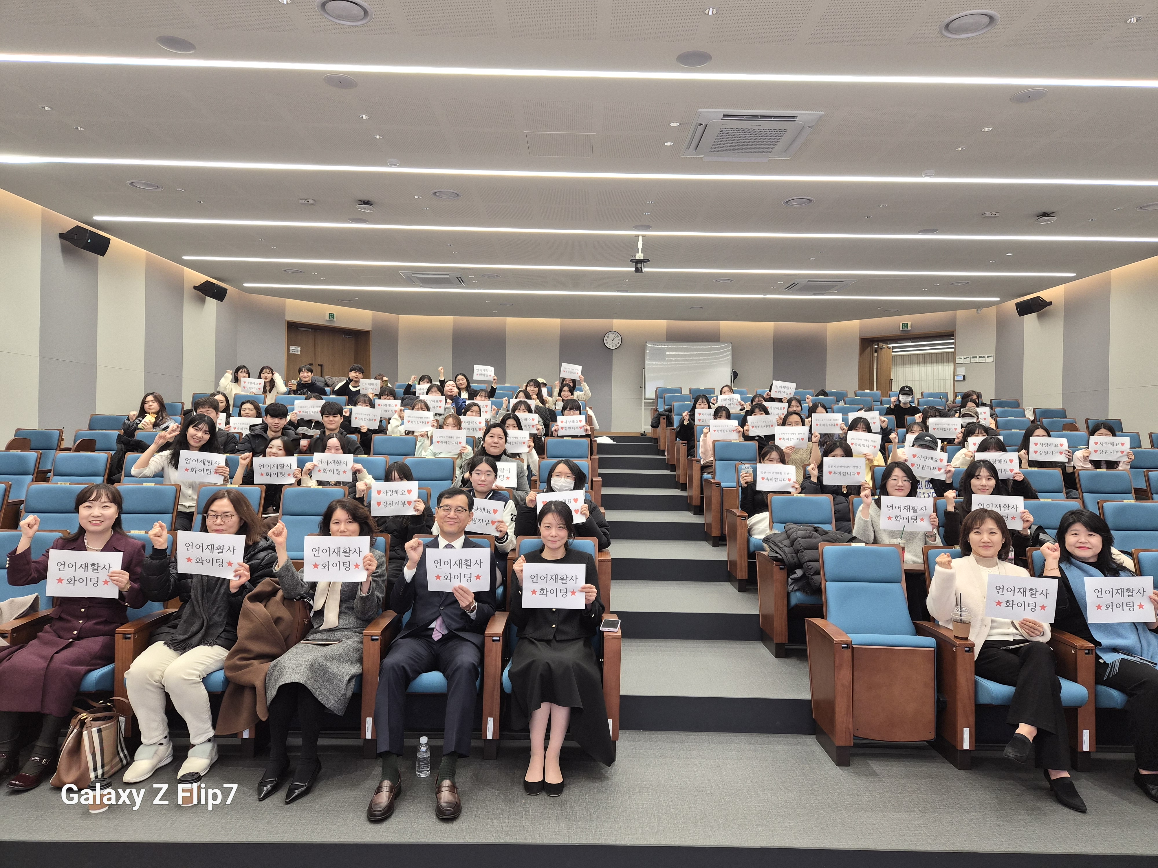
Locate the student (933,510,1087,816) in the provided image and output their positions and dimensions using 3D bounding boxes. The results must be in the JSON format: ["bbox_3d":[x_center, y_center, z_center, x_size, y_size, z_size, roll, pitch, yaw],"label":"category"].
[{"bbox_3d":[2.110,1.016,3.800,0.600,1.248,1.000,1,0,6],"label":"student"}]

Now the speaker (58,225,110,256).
[{"bbox_3d":[-5.951,-2.341,9.280,0.330,0.240,0.420,18,0,2],"label":"speaker"}]

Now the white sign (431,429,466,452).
[{"bbox_3d":[-1.197,0.065,7.150,0.297,0.210,0.020,1,0,-6],"label":"white sign"}]

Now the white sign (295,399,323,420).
[{"bbox_3d":[-2.776,-0.245,7.950,0.297,0.210,0.020,-2,0,-16],"label":"white sign"}]

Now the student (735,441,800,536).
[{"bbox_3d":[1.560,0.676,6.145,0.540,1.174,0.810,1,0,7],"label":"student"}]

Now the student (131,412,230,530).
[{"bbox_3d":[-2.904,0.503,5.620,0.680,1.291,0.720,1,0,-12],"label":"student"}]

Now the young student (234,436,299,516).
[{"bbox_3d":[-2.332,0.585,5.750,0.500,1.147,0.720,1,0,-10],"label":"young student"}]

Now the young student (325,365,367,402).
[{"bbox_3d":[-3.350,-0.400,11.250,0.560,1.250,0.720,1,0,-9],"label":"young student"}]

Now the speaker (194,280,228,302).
[{"bbox_3d":[-5.961,-2.333,12.480,0.330,0.240,0.420,18,0,2],"label":"speaker"}]

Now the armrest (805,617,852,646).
[{"bbox_3d":[1.249,0.989,3.855,0.082,0.040,0.450,1,0,1],"label":"armrest"}]

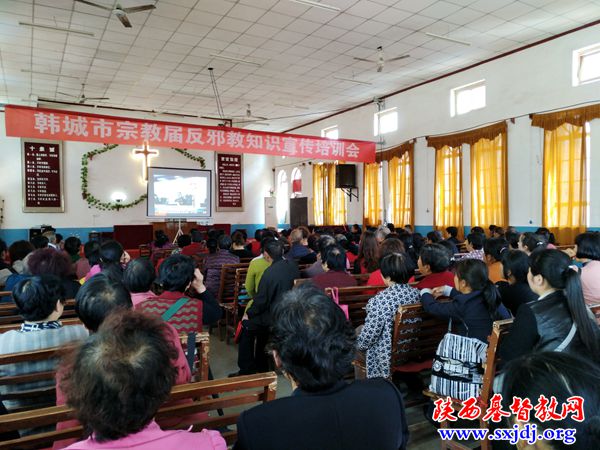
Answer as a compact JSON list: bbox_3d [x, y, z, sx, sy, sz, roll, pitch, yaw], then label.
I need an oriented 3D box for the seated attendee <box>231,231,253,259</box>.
[{"bbox_3d":[-0.913,0.707,5.758,0.460,1.270,0.720,-1,1,-30],"label":"seated attendee"}]

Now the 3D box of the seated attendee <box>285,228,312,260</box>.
[{"bbox_3d":[-0.054,0.700,5.281,0.520,1.310,0.720,-1,1,-14],"label":"seated attendee"}]

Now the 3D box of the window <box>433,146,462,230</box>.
[{"bbox_3d":[3.320,-0.836,8.914,0.150,1.990,0.720,-1,1,-34],"label":"window"}]

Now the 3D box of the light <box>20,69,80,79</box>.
[{"bbox_3d":[-6.155,-3.711,9.871,1.230,0.070,0.070,-1,1,-32],"label":"light"}]

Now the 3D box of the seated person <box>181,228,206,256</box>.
[{"bbox_3d":[-1.703,0.706,6.358,0.460,1.270,0.720,-1,1,-30],"label":"seated person"}]

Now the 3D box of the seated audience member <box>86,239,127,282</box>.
[{"bbox_3d":[-1.798,0.781,3.807,0.500,1.250,0.720,-1,1,-22],"label":"seated audience member"}]

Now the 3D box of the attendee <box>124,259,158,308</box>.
[{"bbox_3d":[-1.085,0.802,2.657,0.460,1.190,0.720,-1,1,-30],"label":"attendee"}]

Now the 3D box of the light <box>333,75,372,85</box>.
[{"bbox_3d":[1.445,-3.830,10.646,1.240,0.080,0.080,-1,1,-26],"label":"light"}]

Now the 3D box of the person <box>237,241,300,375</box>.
[{"bbox_3d":[-0.305,0.744,3.834,0.530,1.290,0.540,-1,1,-28],"label":"person"}]

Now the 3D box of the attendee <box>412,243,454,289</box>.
[{"bbox_3d":[0.931,0.763,3.065,0.500,1.260,0.720,-1,1,-32],"label":"attendee"}]

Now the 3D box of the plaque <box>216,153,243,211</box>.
[{"bbox_3d":[-2.719,-1.710,15.533,1.100,2.360,0.070,-1,1,-32],"label":"plaque"}]

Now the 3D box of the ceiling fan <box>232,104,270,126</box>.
[{"bbox_3d":[-1.690,-3.775,13.280,1.360,0.460,1.360,-1,1,-32],"label":"ceiling fan"}]

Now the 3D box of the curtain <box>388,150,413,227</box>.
[{"bbox_3d":[2.965,-0.913,12.028,0.150,2.930,0.920,-1,1,-32],"label":"curtain"}]

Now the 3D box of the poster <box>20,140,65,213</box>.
[{"bbox_3d":[-8.018,-1.541,12.440,1.090,2.300,0.070,-1,1,-26],"label":"poster"}]

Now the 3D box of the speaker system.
[{"bbox_3d":[1.309,-1.375,11.300,0.460,0.660,0.420,-1,1,-12],"label":"speaker system"}]

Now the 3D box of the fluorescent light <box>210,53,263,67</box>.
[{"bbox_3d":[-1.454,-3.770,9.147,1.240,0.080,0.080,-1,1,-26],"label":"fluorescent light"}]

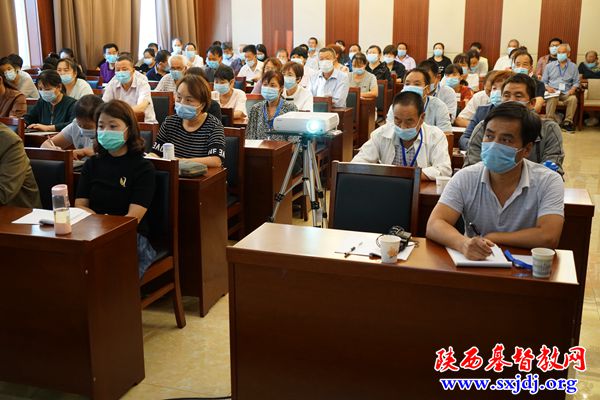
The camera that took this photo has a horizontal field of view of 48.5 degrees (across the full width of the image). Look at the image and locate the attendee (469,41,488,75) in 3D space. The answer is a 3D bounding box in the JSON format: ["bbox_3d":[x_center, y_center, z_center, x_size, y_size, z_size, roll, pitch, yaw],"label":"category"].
[{"bbox_3d":[2.838,-1.826,10.705,0.500,1.300,0.780,5,15,17],"label":"attendee"}]

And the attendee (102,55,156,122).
[{"bbox_3d":[-1.625,-0.741,6.451,0.580,1.290,0.720,5,15,17],"label":"attendee"}]

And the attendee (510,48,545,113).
[{"bbox_3d":[2.161,-0.747,6.433,0.520,1.313,0.780,5,15,17],"label":"attendee"}]

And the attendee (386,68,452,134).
[{"bbox_3d":[0.838,-0.291,4.762,0.520,1.251,0.780,5,15,17],"label":"attendee"}]

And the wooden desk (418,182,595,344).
[{"bbox_3d":[0.831,0.305,3.483,1.200,0.760,0.380,5,15,17],"label":"wooden desk"}]

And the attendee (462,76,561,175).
[{"bbox_3d":[1.153,-0.027,3.693,0.540,1.300,0.760,5,15,17],"label":"attendee"}]

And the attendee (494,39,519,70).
[{"bbox_3d":[3.288,-1.786,10.510,0.520,1.320,0.780,5,15,19],"label":"attendee"}]

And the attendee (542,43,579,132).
[{"bbox_3d":[3.933,-1.684,10.141,0.580,1.320,0.800,5,15,17],"label":"attendee"}]

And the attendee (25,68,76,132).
[{"bbox_3d":[-1.993,-0.439,5.424,0.580,1.210,0.720,5,15,17],"label":"attendee"}]

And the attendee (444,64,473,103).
[{"bbox_3d":[1.580,-0.731,6.658,0.550,1.190,0.720,6,16,22],"label":"attendee"}]

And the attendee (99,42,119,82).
[{"bbox_3d":[-2.519,-1.401,8.879,0.460,1.313,0.750,5,15,17],"label":"attendee"}]

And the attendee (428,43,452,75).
[{"bbox_3d":[2.277,-1.896,10.996,0.480,1.290,0.780,4,15,15],"label":"attendee"}]

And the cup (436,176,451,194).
[{"bbox_3d":[0.706,-0.074,3.262,0.074,0.085,0.074,5,15,17],"label":"cup"}]

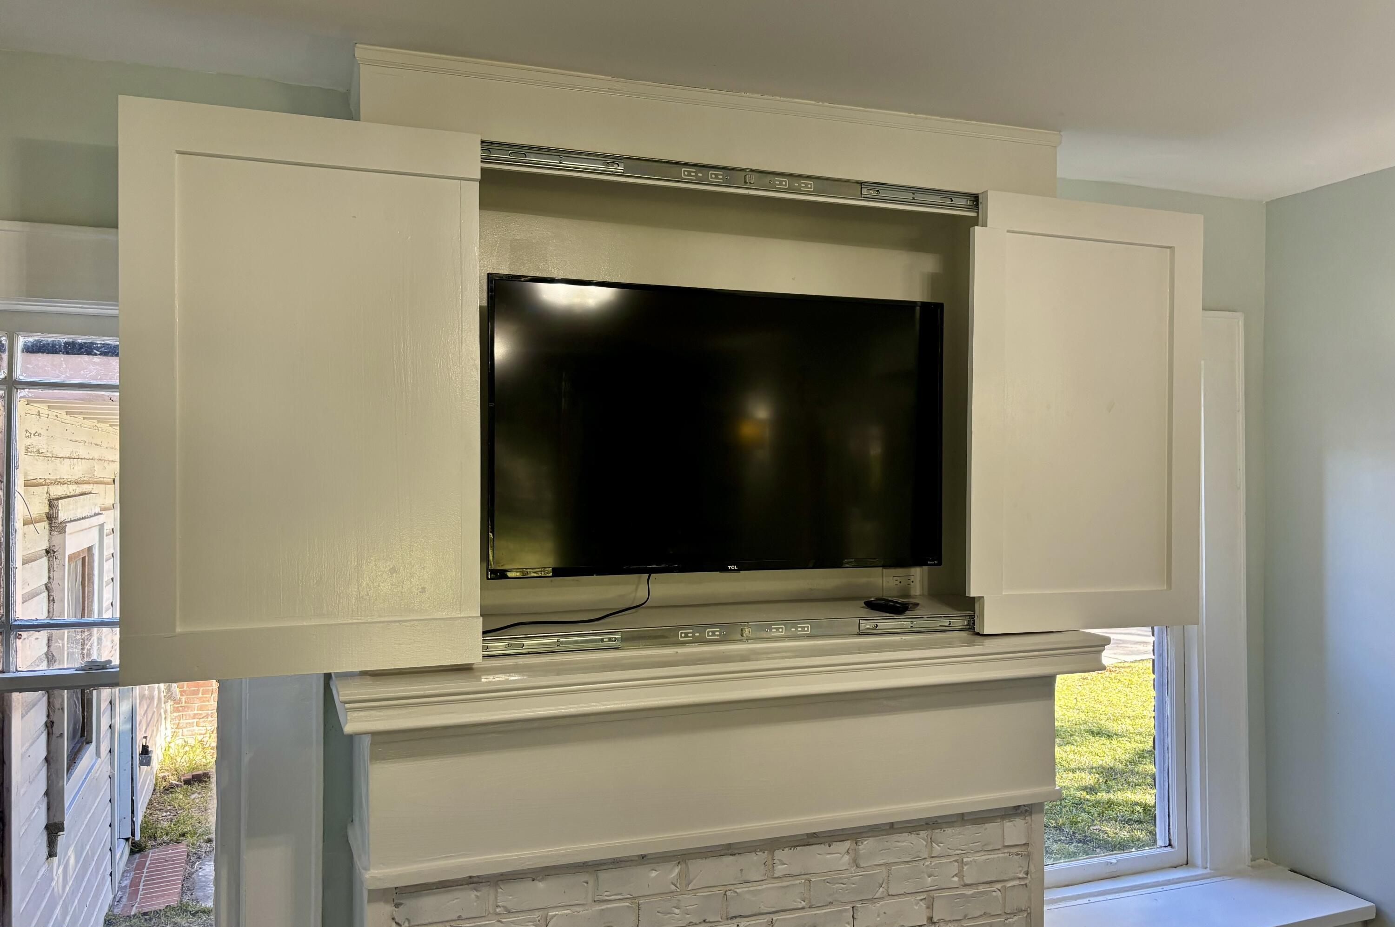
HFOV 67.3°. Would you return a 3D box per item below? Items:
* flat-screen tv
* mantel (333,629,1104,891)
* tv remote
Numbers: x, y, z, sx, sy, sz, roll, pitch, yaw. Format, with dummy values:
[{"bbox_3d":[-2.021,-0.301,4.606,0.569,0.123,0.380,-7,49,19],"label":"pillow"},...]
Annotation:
[{"bbox_3d":[0.079,-0.081,2.688,1.235,0.715,0.070,0,0,-20],"label":"flat-screen tv"},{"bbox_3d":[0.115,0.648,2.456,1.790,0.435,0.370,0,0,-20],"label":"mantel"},{"bbox_3d":[0.485,0.364,2.670,0.050,0.022,0.160,0,0,-16],"label":"tv remote"}]

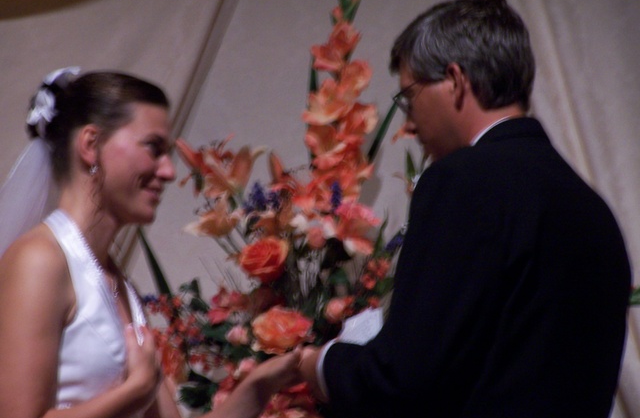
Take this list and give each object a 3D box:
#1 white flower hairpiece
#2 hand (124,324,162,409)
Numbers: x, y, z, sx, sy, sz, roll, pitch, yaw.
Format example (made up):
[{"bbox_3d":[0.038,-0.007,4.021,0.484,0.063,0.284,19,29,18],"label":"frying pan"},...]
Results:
[{"bbox_3d":[-0.392,-0.158,7.020,0.080,0.105,0.095,-1,-2,18],"label":"white flower hairpiece"},{"bbox_3d":[-0.260,0.232,7.030,0.065,0.125,0.095,-1,-2,21],"label":"hand"}]

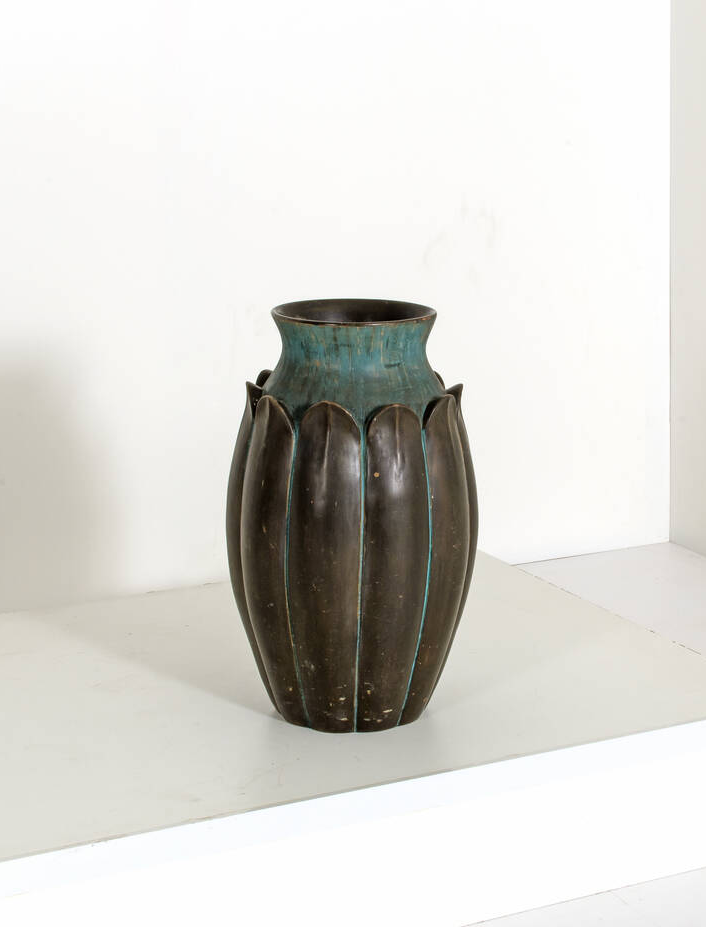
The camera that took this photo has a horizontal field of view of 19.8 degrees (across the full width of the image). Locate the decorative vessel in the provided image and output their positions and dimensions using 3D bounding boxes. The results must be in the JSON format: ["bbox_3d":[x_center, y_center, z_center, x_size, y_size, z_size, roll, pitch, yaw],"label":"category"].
[{"bbox_3d":[0.000,0.053,2.069,0.257,0.420,0.257,0,13,0],"label":"decorative vessel"}]

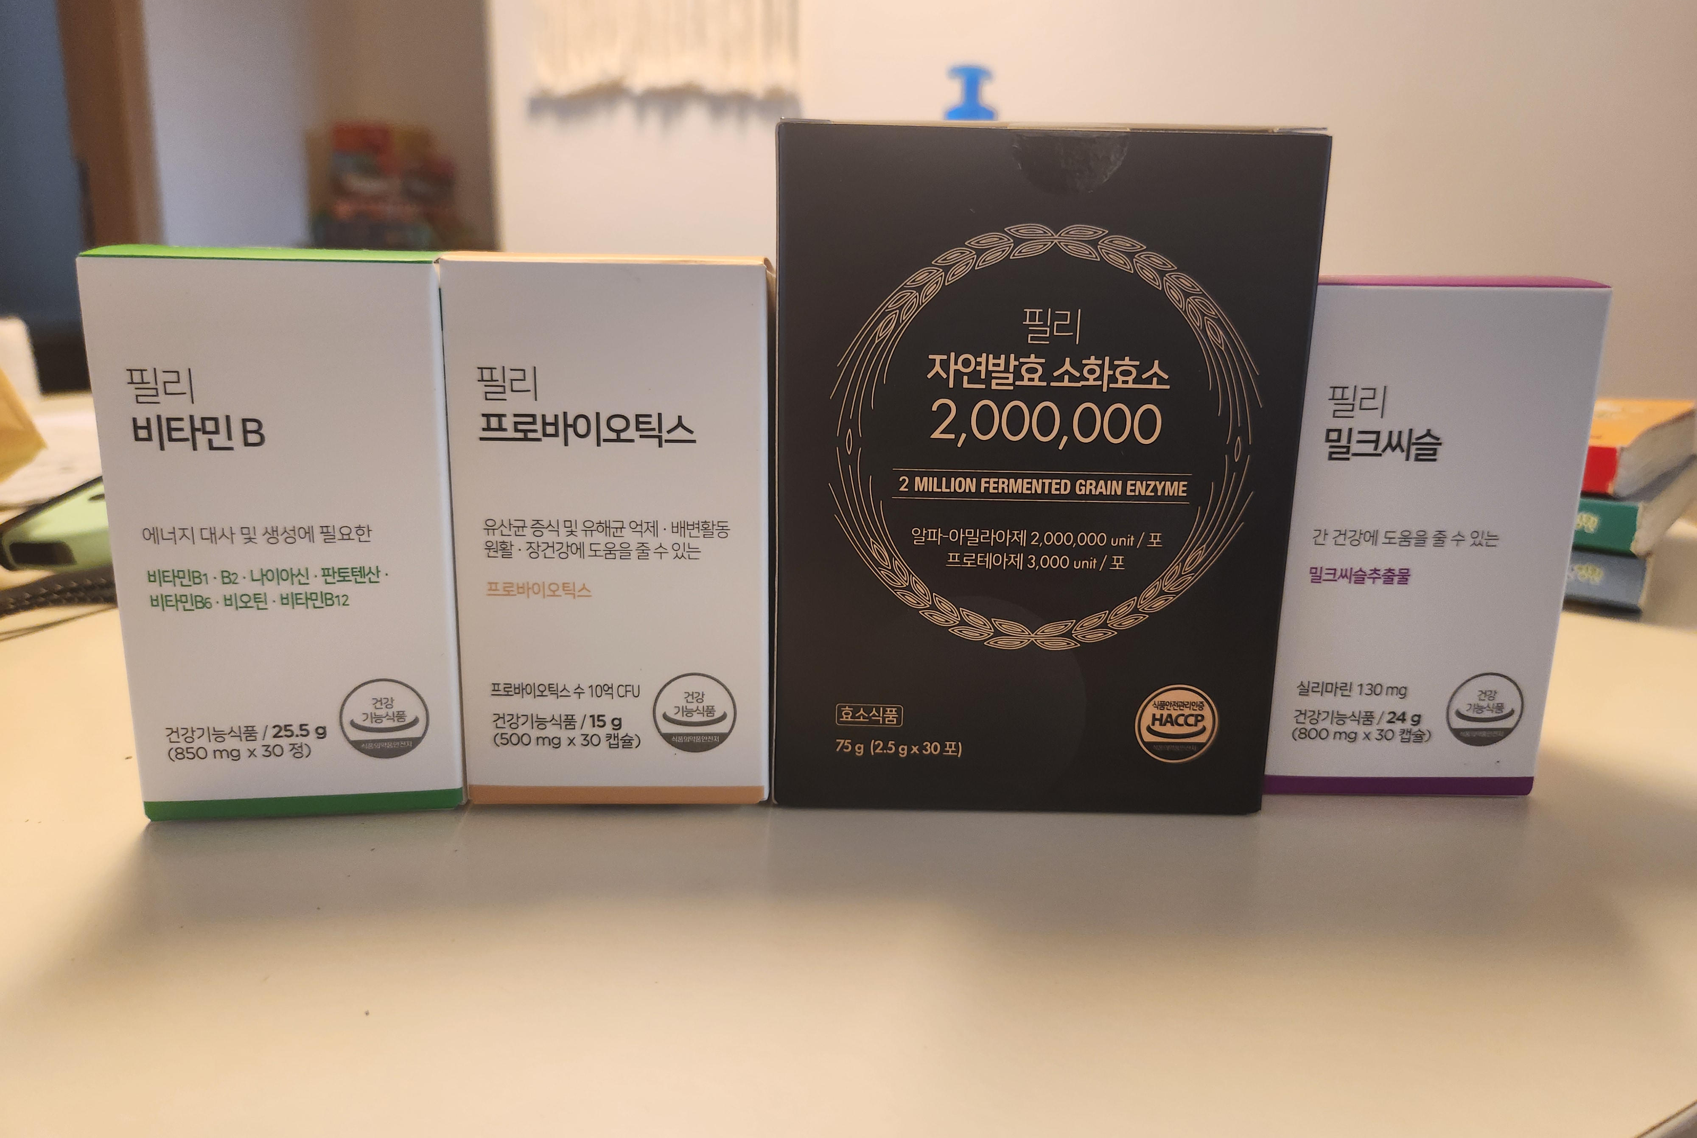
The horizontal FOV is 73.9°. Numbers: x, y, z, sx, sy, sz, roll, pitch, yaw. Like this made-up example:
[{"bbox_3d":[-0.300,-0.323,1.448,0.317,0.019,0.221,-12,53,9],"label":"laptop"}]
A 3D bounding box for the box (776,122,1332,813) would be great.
[{"bbox_3d":[0.038,-0.022,0.261,0.108,0.141,0.058,1,12,-1],"label":"box"}]

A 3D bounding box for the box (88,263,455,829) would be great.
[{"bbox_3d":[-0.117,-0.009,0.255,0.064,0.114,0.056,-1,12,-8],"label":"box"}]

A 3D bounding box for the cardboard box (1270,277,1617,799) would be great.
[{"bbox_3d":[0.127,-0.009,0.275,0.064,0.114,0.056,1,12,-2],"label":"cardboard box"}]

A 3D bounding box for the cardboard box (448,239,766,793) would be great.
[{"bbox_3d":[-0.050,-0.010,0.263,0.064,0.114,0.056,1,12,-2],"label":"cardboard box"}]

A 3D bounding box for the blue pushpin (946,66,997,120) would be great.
[{"bbox_3d":[0.086,-0.334,0.800,0.036,0.046,0.036,1,12,0],"label":"blue pushpin"}]

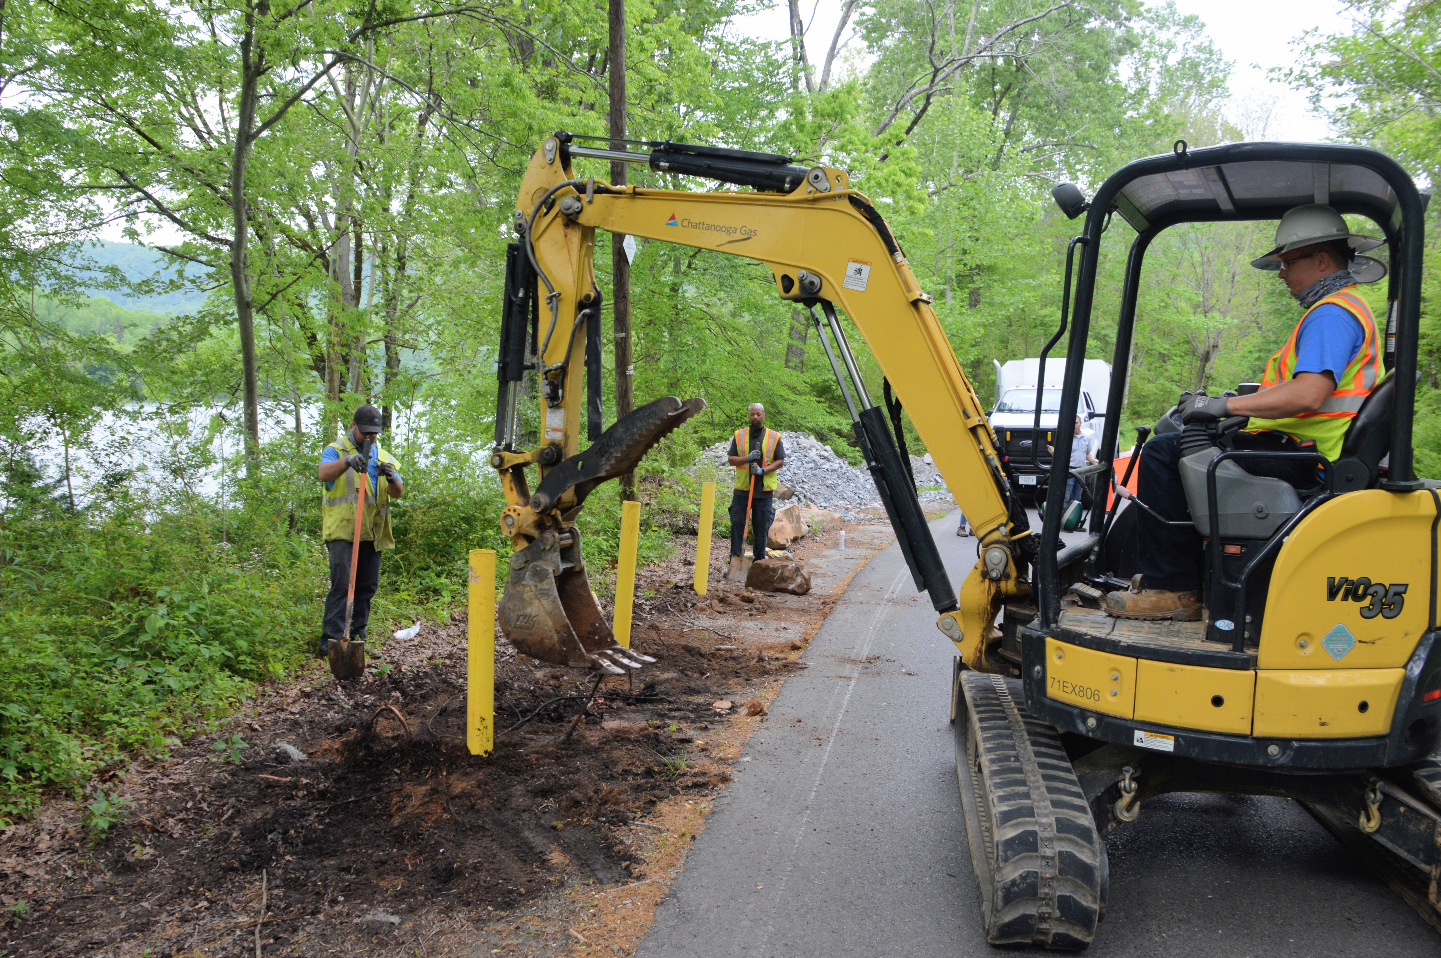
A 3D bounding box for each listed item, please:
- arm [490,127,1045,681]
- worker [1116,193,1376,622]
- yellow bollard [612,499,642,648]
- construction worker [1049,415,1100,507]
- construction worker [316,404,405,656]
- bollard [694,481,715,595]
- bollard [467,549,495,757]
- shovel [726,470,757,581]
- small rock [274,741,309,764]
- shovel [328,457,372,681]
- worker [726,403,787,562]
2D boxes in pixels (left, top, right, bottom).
[{"bbox_3d":[0.123,-0.320,4.600,2.380,2.450,0.420,2,4,25],"label":"arm"},{"bbox_3d":[1.800,-0.220,3.700,0.860,1.400,0.600,2,4,24],"label":"worker"},{"bbox_3d":[-0.634,0.670,7.340,0.122,1.032,0.122,4,3,0],"label":"yellow bollard"},{"bbox_3d":[5.140,-0.082,15.700,0.700,1.680,0.450,2,4,28],"label":"construction worker"},{"bbox_3d":[-2.382,0.343,7.150,0.530,1.690,0.450,-2,4,-36],"label":"construction worker"},{"bbox_3d":[-0.135,0.534,9.770,0.122,1.011,0.122,4,3,0],"label":"bollard"},{"bbox_3d":[-1.119,0.815,5.041,0.122,0.973,0.122,1,3,0],"label":"bollard"},{"bbox_3d":[0.291,0.314,10.610,0.220,1.394,0.120,7,-9,3],"label":"shovel"},{"bbox_3d":[-2.026,1.292,5.100,0.160,0.080,0.120,-1,4,-20],"label":"small rock"},{"bbox_3d":[-2.285,0.488,6.790,0.220,1.534,0.120,7,-16,-25],"label":"shovel"},{"bbox_3d":[0.361,0.074,11.000,0.600,1.730,0.420,0,3,3],"label":"worker"}]

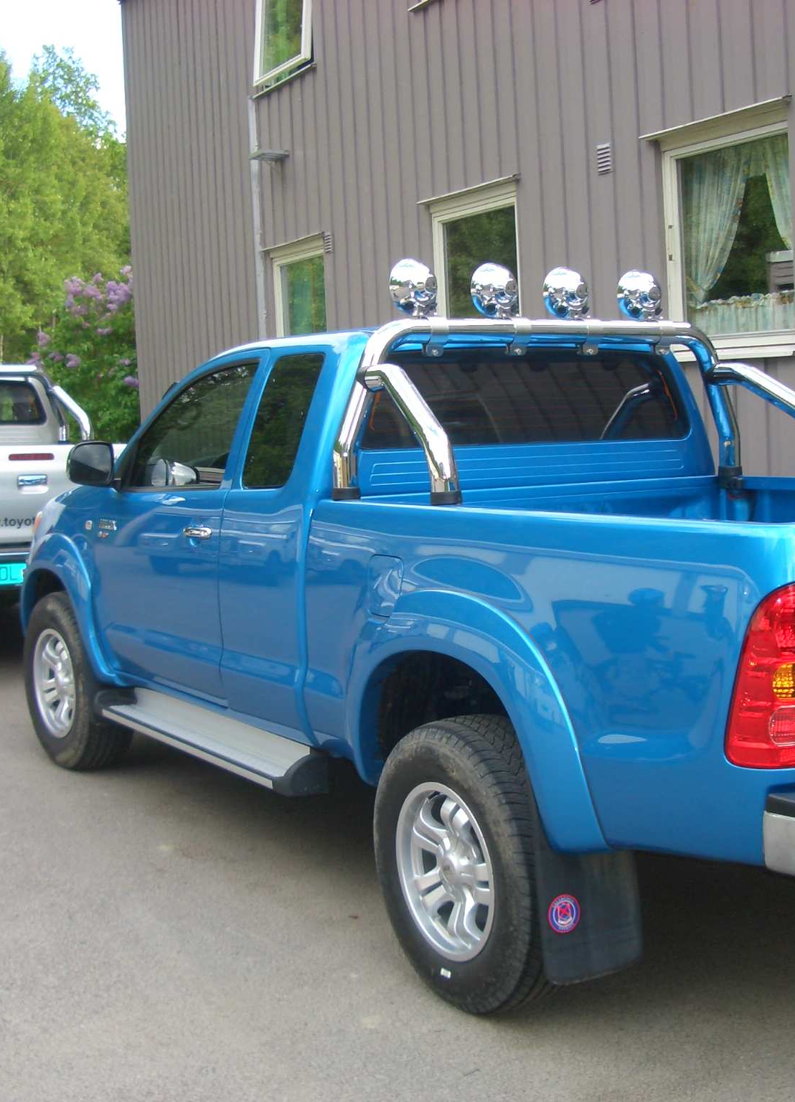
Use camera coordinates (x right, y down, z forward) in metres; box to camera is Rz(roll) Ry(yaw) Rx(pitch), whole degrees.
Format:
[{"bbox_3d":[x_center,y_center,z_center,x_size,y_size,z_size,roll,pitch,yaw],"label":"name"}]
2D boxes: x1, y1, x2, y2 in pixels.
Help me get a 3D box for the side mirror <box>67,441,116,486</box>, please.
[{"bbox_3d":[-1.192,-0.341,5.797,0.195,0.185,0.125,-5,6,-32],"label":"side mirror"}]

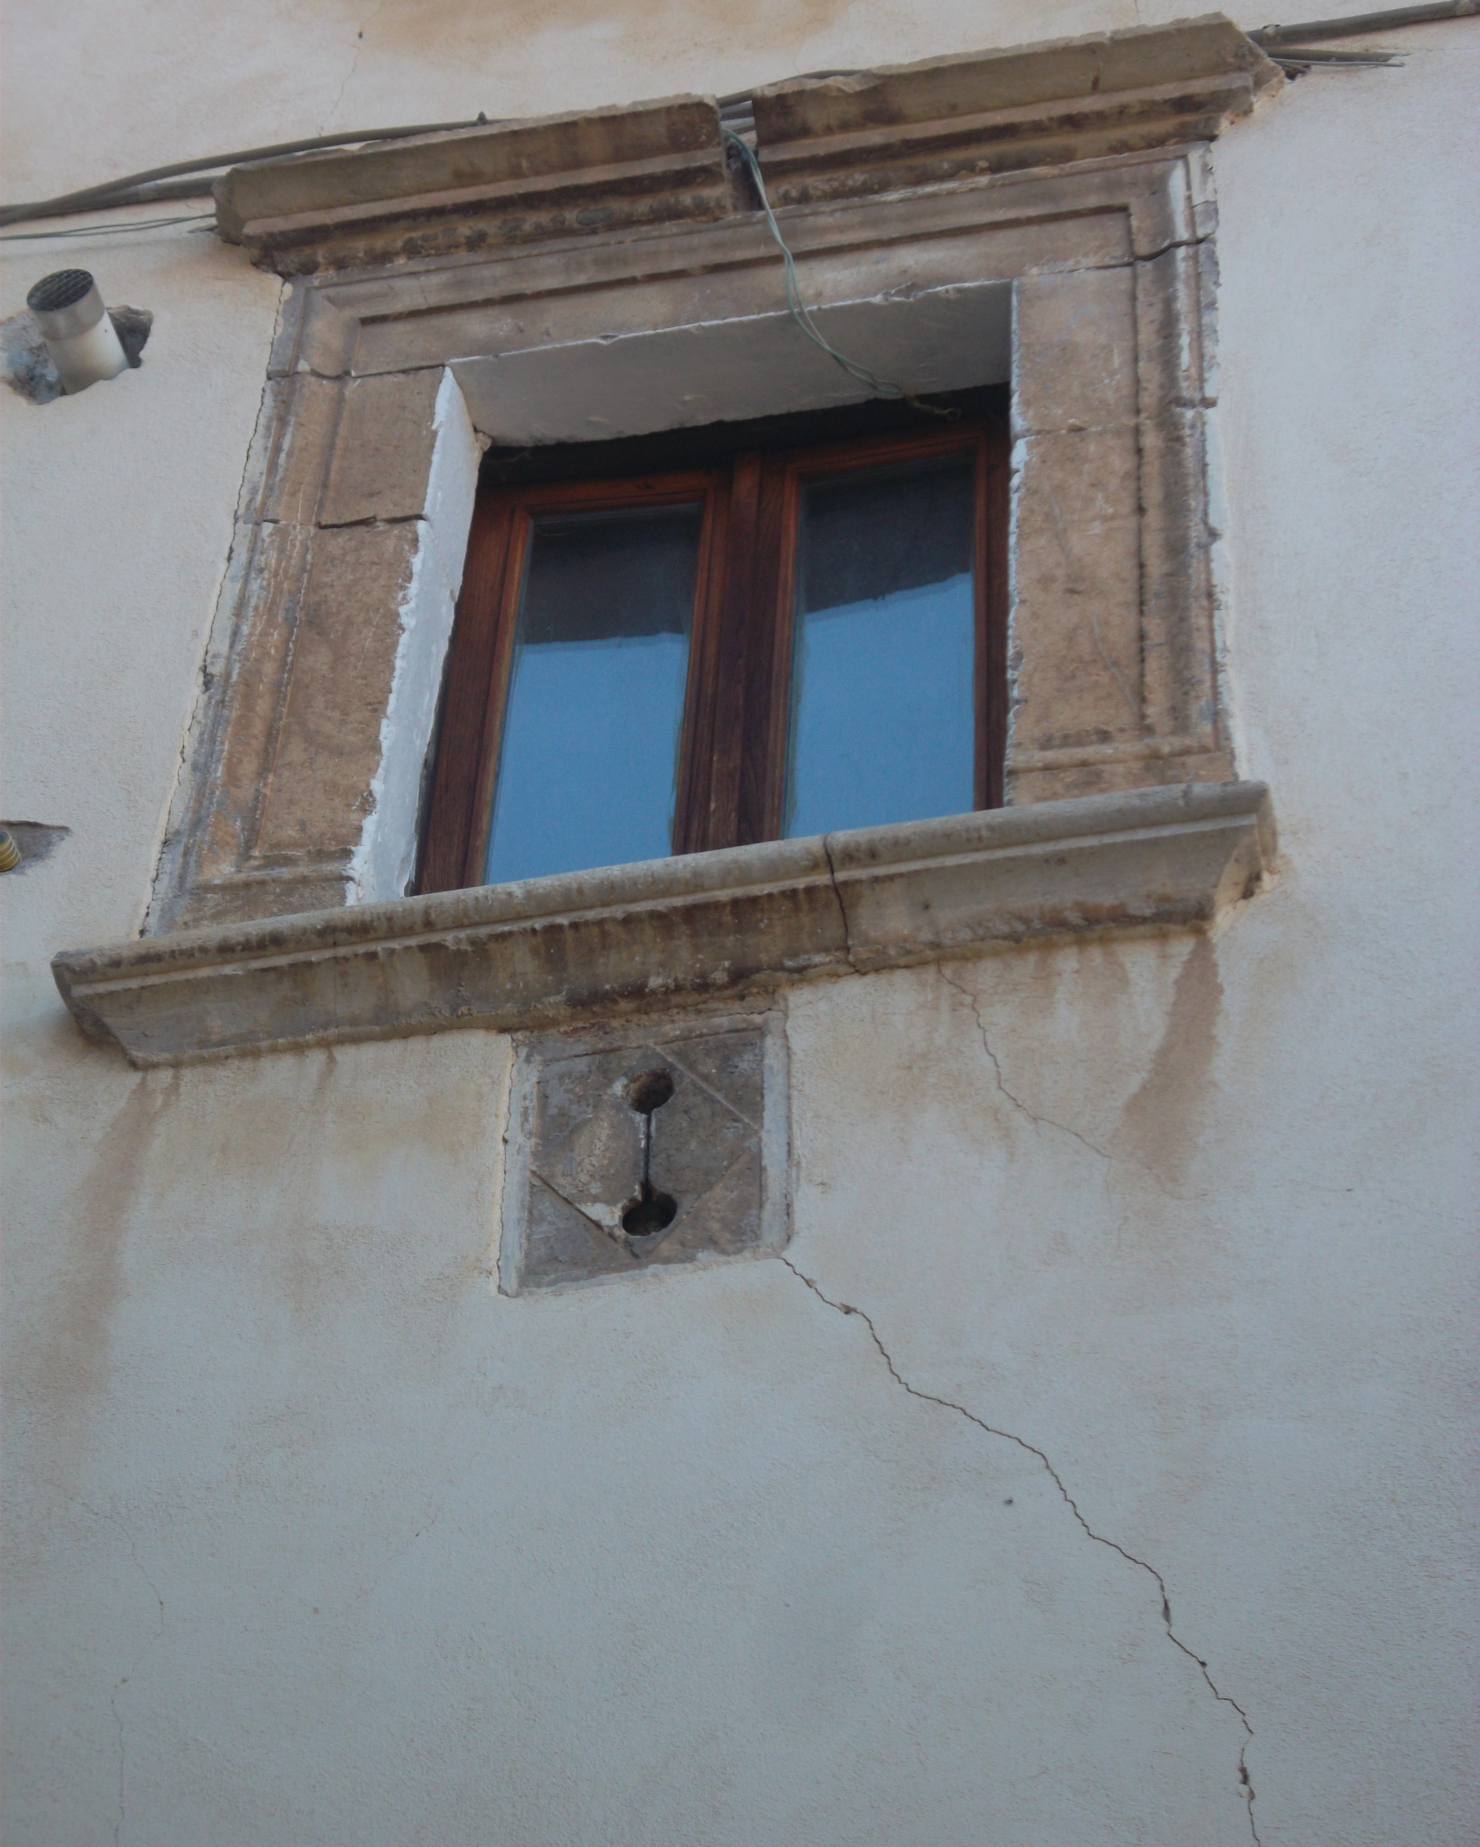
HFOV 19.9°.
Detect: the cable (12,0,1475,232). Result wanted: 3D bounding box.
[{"bbox_3d":[-0.054,-1.292,6.653,2.401,0.200,0.060,-7,-46,11],"label":"cable"}]

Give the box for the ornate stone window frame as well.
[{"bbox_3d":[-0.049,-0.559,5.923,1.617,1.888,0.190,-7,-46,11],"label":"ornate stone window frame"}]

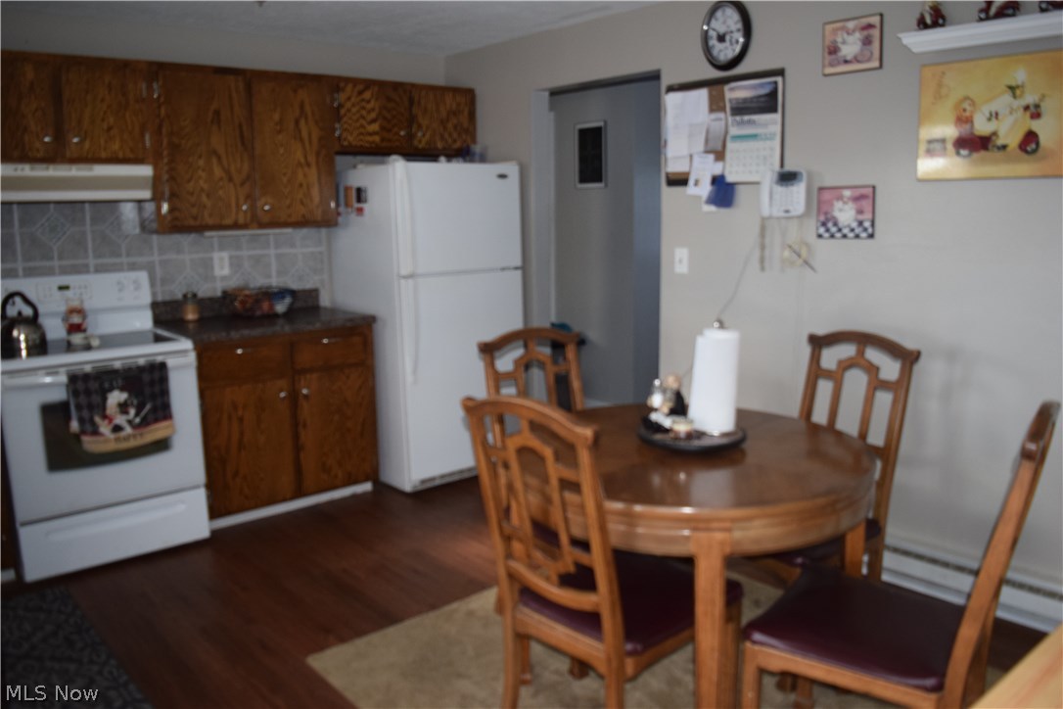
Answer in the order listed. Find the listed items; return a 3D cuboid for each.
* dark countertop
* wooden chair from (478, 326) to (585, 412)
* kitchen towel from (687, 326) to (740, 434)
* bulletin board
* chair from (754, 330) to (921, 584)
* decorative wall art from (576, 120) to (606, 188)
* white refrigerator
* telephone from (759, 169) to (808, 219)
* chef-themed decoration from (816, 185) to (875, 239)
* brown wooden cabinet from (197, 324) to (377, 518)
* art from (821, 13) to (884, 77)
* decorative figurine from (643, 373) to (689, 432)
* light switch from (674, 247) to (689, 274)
[{"bbox_3d":[-1.376,-0.154,4.113,0.900,0.040,0.630,-10,14,-39],"label":"dark countertop"},{"bbox_3d":[0.173,0.458,2.848,0.480,1.030,0.570,-8,13,-33],"label":"wooden chair"},{"bbox_3d":[0.589,0.089,2.551,0.140,0.300,0.135,1,11,12],"label":"kitchen towel"},{"bbox_3d":[0.849,-0.999,3.524,0.020,0.455,0.610,-10,14,-39],"label":"bulletin board"},{"bbox_3d":[0.875,0.464,2.620,0.560,1.010,0.460,-7,12,-30],"label":"chair"},{"bbox_3d":[0.402,-1.345,5.370,0.025,0.425,0.275,-10,14,-39],"label":"decorative wall art"},{"bbox_3d":[-0.578,-0.204,4.611,0.800,1.710,0.750,-10,14,-39],"label":"white refrigerator"},{"bbox_3d":[1.037,-0.660,3.280,0.070,0.185,0.185,-10,14,-39],"label":"telephone"},{"bbox_3d":[1.246,-0.562,3.157,0.015,0.200,0.237,-10,14,-39],"label":"chef-themed decoration"},{"bbox_3d":[-1.365,0.277,4.183,0.900,0.850,0.590,-10,14,-39],"label":"brown wooden cabinet"},{"bbox_3d":[1.228,-1.181,3.046,0.015,0.195,0.237,-10,14,-39],"label":"art"},{"bbox_3d":[0.439,0.155,2.565,0.125,0.170,0.125,-11,15,-43],"label":"decorative figurine"},{"bbox_3d":[0.712,-0.444,3.788,0.010,0.116,0.072,-10,14,-39],"label":"light switch"}]

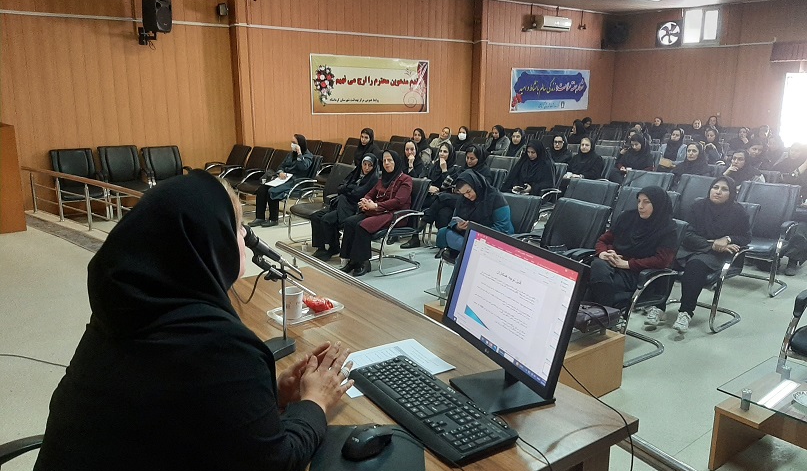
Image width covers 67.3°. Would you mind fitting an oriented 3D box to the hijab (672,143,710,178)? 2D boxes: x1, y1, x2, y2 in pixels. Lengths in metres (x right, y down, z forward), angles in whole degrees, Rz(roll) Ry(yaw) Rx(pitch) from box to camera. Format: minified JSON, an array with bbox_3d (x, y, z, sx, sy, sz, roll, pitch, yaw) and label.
[{"bbox_3d":[3.493,-0.877,7.390,0.440,0.480,0.350,11,18,39],"label":"hijab"}]

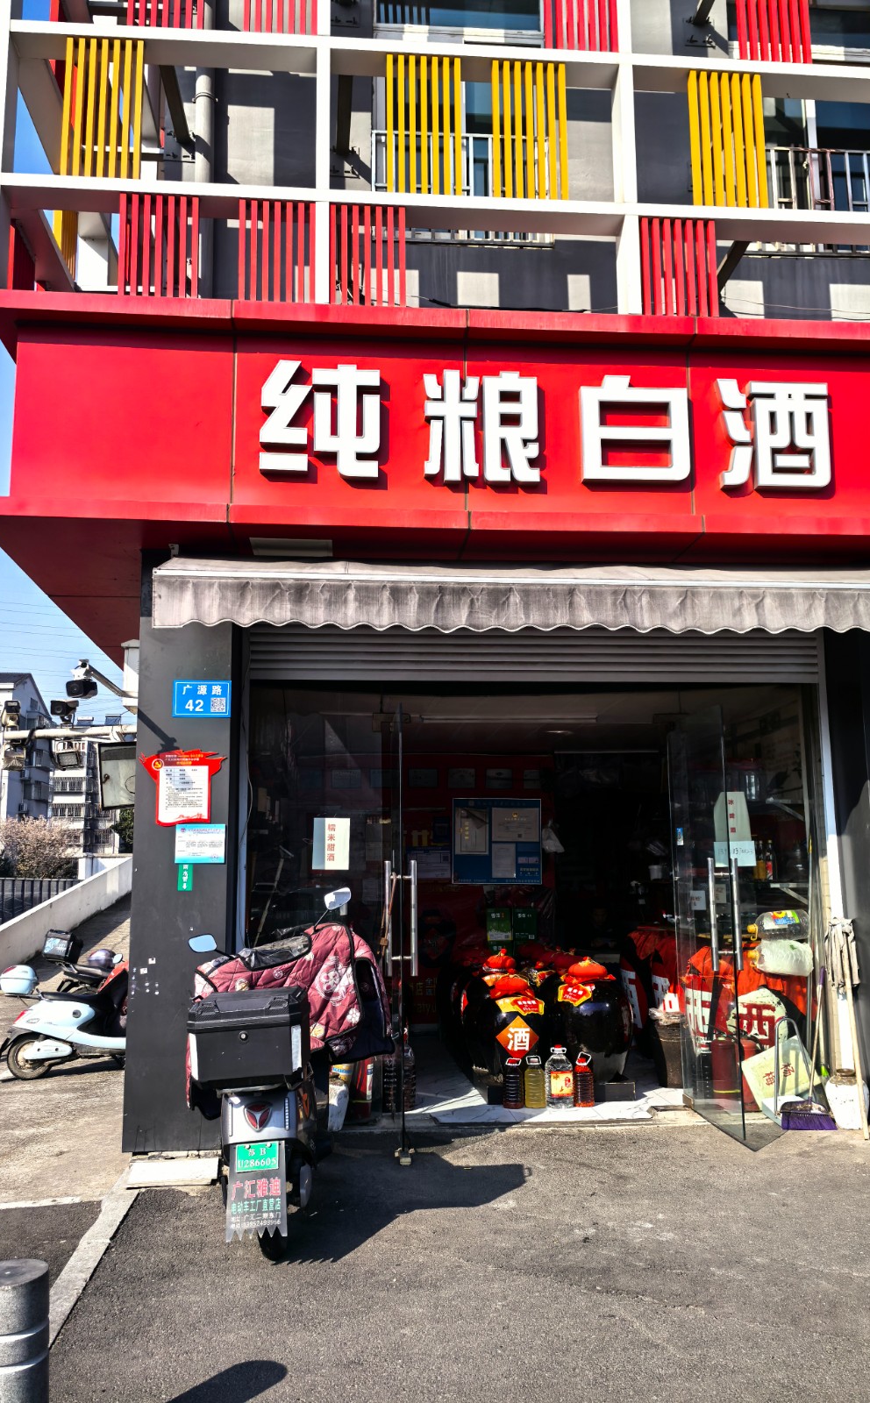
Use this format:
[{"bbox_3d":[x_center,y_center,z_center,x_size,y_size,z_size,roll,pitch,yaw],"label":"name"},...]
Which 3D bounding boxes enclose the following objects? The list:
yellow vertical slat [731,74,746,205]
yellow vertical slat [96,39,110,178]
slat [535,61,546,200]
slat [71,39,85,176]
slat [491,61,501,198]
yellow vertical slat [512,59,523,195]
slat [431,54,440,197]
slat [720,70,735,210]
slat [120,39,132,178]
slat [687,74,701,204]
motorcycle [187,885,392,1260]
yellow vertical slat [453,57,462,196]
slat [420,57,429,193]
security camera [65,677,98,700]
[{"bbox_3d":[1.699,-3.135,6.128,0.033,0.832,0.037,0,-9,-5],"label":"yellow vertical slat"},{"bbox_3d":[-1.769,-3.150,5.833,0.033,0.832,0.037,0,-9,-5],"label":"yellow vertical slat"},{"bbox_3d":[0.597,-3.178,6.149,0.035,0.857,0.066,0,-9,-5],"label":"slat"},{"bbox_3d":[-1.892,-3.150,5.823,0.033,0.832,0.037,0,-9,-5],"label":"slat"},{"bbox_3d":[0.338,-3.124,6.022,0.033,0.830,0.080,0,-9,-5],"label":"slat"},{"bbox_3d":[0.472,-3.179,6.138,0.035,0.857,0.066,0,-9,-5],"label":"yellow vertical slat"},{"bbox_3d":[0.000,-3.127,5.994,0.033,0.830,0.080,0,-9,-5],"label":"slat"},{"bbox_3d":[1.635,-3.117,6.133,0.033,0.830,0.080,0,-9,-5],"label":"slat"},{"bbox_3d":[-1.642,-3.137,5.854,0.033,0.830,0.080,0,-9,-5],"label":"slat"},{"bbox_3d":[1.452,-3.118,6.117,0.033,0.830,0.080,0,-9,-5],"label":"slat"},{"bbox_3d":[-0.676,1.589,4.986,0.860,1.400,1.660,-1,-9,3],"label":"motorcycle"},{"bbox_3d":[0.122,-3.141,5.994,0.033,0.832,0.037,0,-9,-5],"label":"yellow vertical slat"},{"bbox_3d":[-0.059,-3.181,6.091,0.035,0.857,0.066,0,-9,-5],"label":"slat"},{"bbox_3d":[-1.715,-0.064,5.326,0.083,0.090,0.170,-2,2,10],"label":"security camera"}]

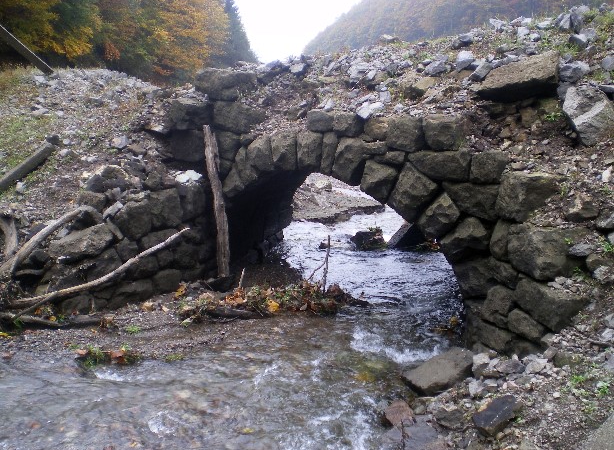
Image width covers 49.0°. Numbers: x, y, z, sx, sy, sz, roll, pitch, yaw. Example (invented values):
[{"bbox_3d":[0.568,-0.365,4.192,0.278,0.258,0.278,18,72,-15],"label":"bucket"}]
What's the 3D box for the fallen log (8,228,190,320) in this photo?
[{"bbox_3d":[-2.044,0.511,6.883,1.904,0.280,0.160,-24,20,-19],"label":"fallen log"}]

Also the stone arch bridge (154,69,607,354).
[{"bbox_3d":[0.829,-0.412,7.823,4.656,2.739,2.100,5,13,22],"label":"stone arch bridge"}]

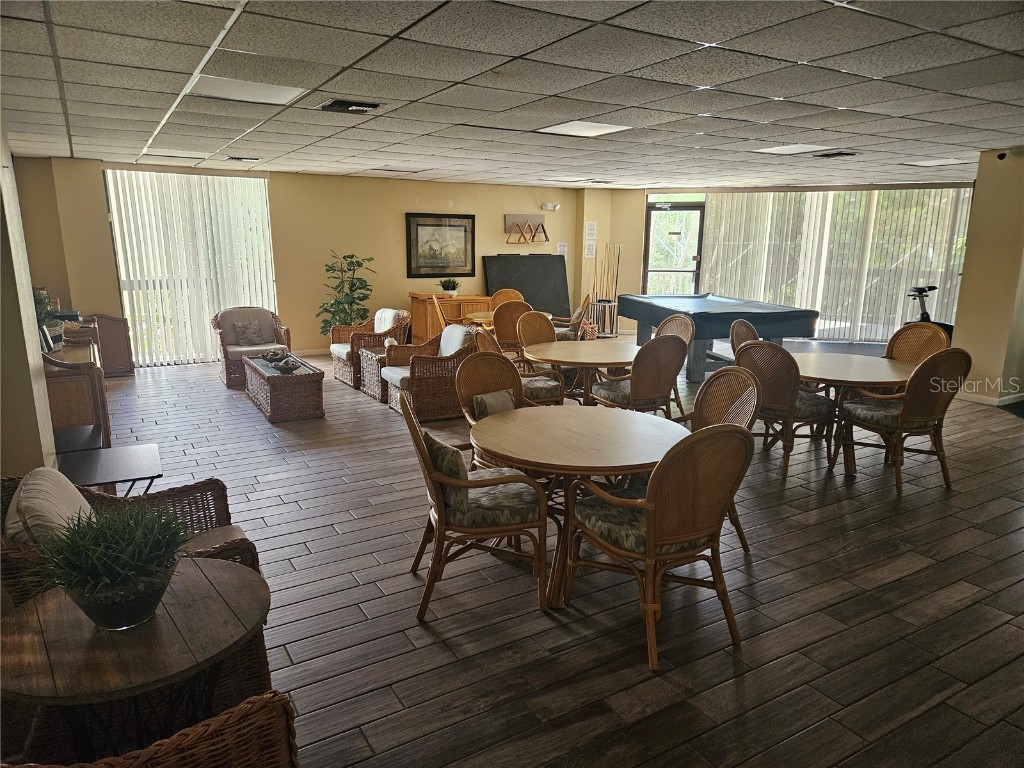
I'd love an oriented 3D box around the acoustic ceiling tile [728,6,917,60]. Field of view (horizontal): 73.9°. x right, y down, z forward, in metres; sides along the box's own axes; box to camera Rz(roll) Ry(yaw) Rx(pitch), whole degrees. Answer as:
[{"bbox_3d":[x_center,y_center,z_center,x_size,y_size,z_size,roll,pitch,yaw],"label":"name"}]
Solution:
[{"bbox_3d":[1.301,-1.471,2.881,0.600,0.020,0.600,-7,14,-30],"label":"acoustic ceiling tile"}]

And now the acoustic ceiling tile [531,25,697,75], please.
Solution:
[{"bbox_3d":[0.454,-1.515,3.089,0.600,0.020,0.600,-7,14,-30],"label":"acoustic ceiling tile"}]

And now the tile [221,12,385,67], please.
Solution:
[{"bbox_3d":[-0.919,-1.502,2.981,0.610,0.020,0.610,-7,14,-30],"label":"tile"}]

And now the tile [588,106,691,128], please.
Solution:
[{"bbox_3d":[0.869,-1.839,4.666,0.600,0.020,0.600,-7,14,-30],"label":"tile"}]

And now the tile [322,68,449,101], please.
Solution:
[{"bbox_3d":[-0.703,-1.660,3.771,0.605,0.020,0.605,-7,14,-30],"label":"tile"}]

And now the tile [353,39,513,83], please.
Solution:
[{"bbox_3d":[-0.390,-1.543,3.236,0.600,0.020,0.600,-7,14,-30],"label":"tile"}]

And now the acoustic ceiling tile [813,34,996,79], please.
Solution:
[{"bbox_3d":[1.797,-1.505,3.129,0.605,0.020,0.605,-7,14,-30],"label":"acoustic ceiling tile"}]

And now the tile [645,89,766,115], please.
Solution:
[{"bbox_3d":[1.180,-1.730,4.158,0.600,0.020,0.600,-7,14,-30],"label":"tile"}]

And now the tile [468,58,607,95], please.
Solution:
[{"bbox_3d":[0.135,-1.610,3.564,0.605,0.020,0.605,-7,14,-30],"label":"tile"}]

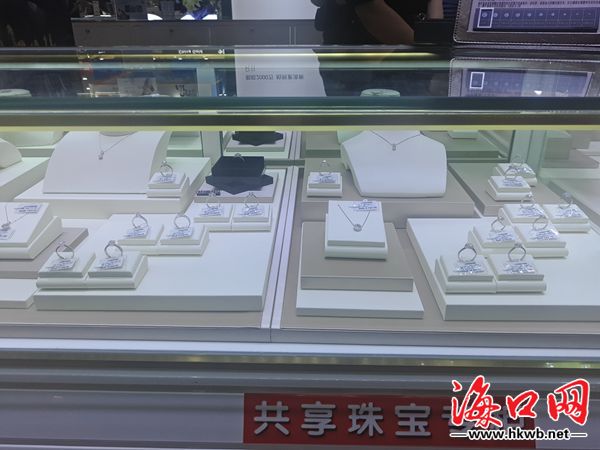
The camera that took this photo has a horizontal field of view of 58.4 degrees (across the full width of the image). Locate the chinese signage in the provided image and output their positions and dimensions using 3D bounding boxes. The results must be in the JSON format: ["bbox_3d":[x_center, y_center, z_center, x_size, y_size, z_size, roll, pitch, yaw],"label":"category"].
[{"bbox_3d":[0.076,0.166,0.458,0.244,0.042,0.008,1,-10,2],"label":"chinese signage"}]

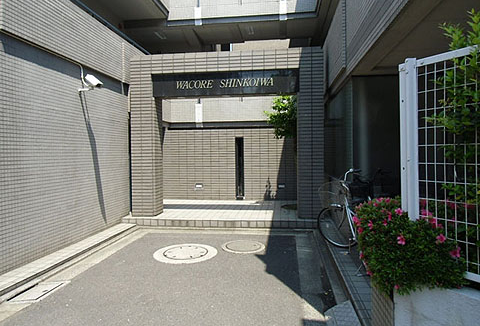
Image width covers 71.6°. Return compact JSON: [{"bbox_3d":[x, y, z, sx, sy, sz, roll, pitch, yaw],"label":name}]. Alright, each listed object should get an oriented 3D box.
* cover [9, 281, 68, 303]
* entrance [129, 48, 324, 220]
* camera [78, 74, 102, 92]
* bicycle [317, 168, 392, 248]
[{"bbox_3d":[-2.183,1.417,3.634,0.340,0.040,0.550,0,2,8],"label":"cover"},{"bbox_3d":[-0.292,-0.567,7.119,4.029,3.380,0.500,0,2,8],"label":"entrance"},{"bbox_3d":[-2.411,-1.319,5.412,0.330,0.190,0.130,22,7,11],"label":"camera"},{"bbox_3d":[1.421,0.686,4.273,0.580,1.120,1.650,0,2,8],"label":"bicycle"}]

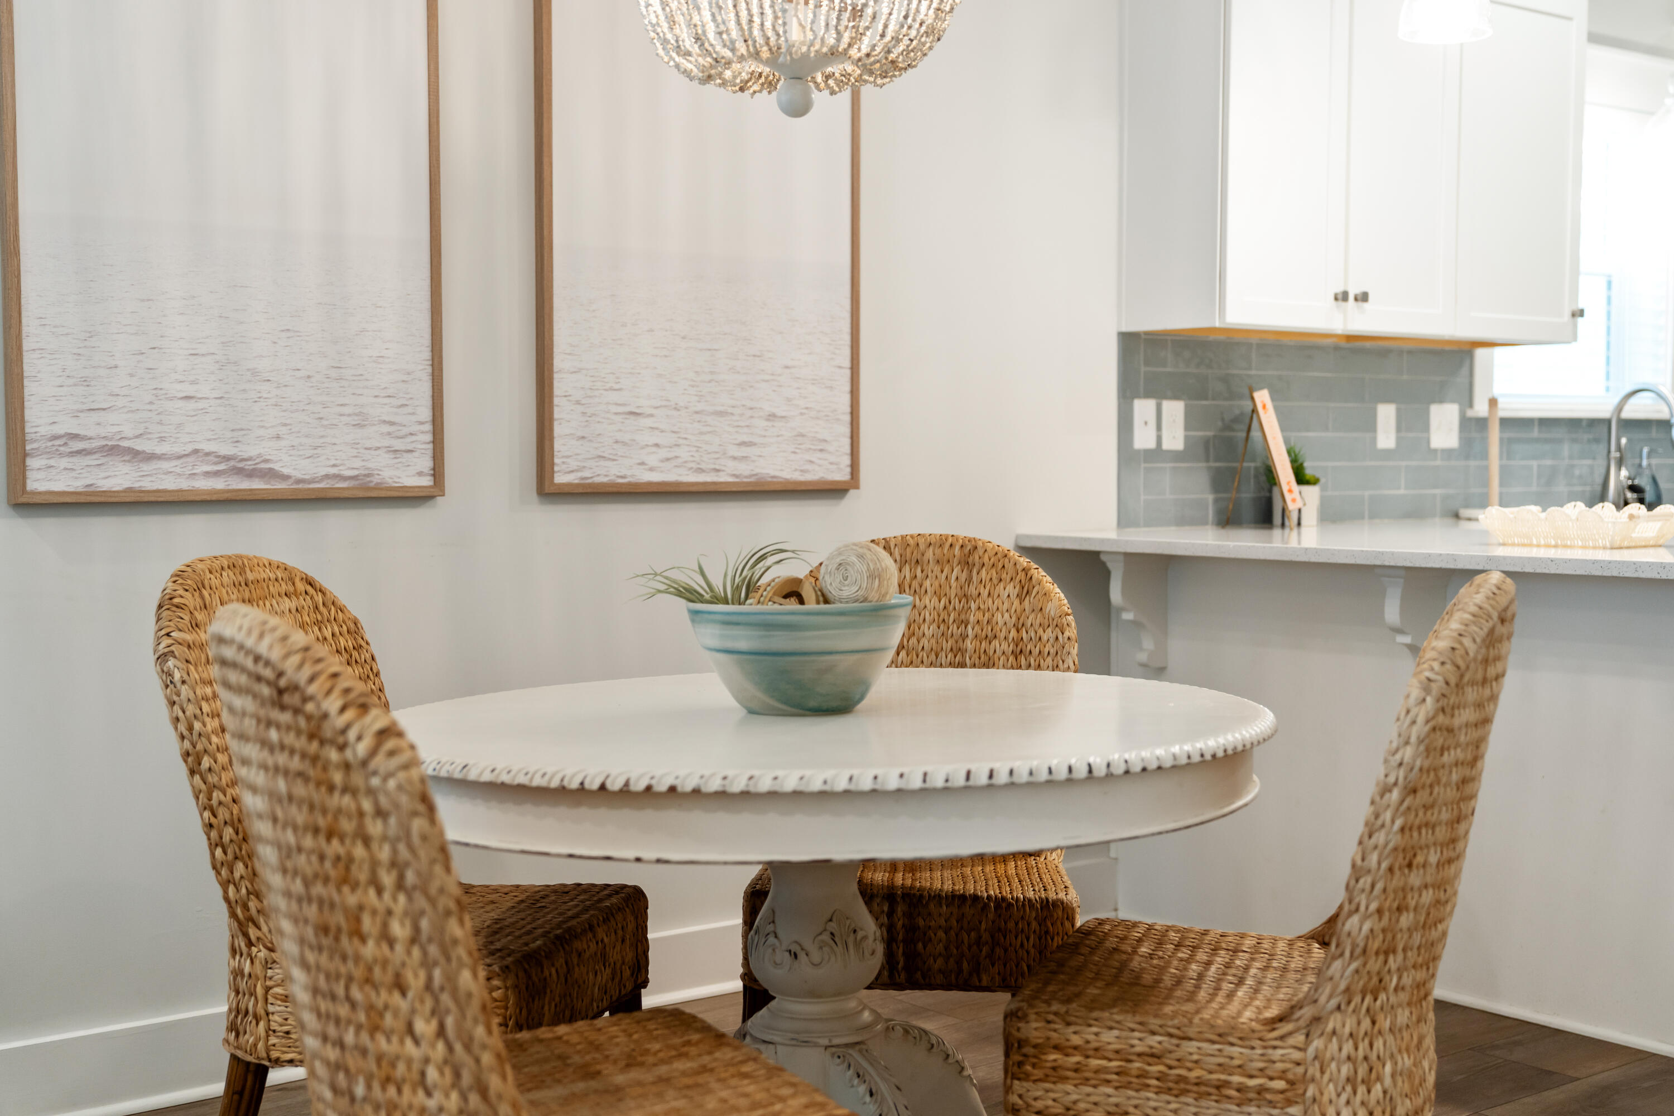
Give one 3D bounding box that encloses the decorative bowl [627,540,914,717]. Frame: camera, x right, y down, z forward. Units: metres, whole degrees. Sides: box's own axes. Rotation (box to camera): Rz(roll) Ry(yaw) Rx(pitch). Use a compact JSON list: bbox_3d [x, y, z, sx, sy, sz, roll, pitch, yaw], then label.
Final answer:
[{"bbox_3d":[-0.087,0.093,2.710,0.378,0.230,0.311,0,3,0],"label":"decorative bowl"}]

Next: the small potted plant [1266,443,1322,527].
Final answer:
[{"bbox_3d":[1.129,-0.186,4.947,0.123,0.207,0.123,-3,4,-38],"label":"small potted plant"}]

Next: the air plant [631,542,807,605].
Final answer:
[{"bbox_3d":[-0.160,0.025,2.706,0.236,0.092,0.170,0,3,0],"label":"air plant"}]

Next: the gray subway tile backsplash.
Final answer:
[{"bbox_3d":[1.617,-0.343,5.460,2.392,0.465,0.020,-3,4,-38],"label":"gray subway tile backsplash"}]

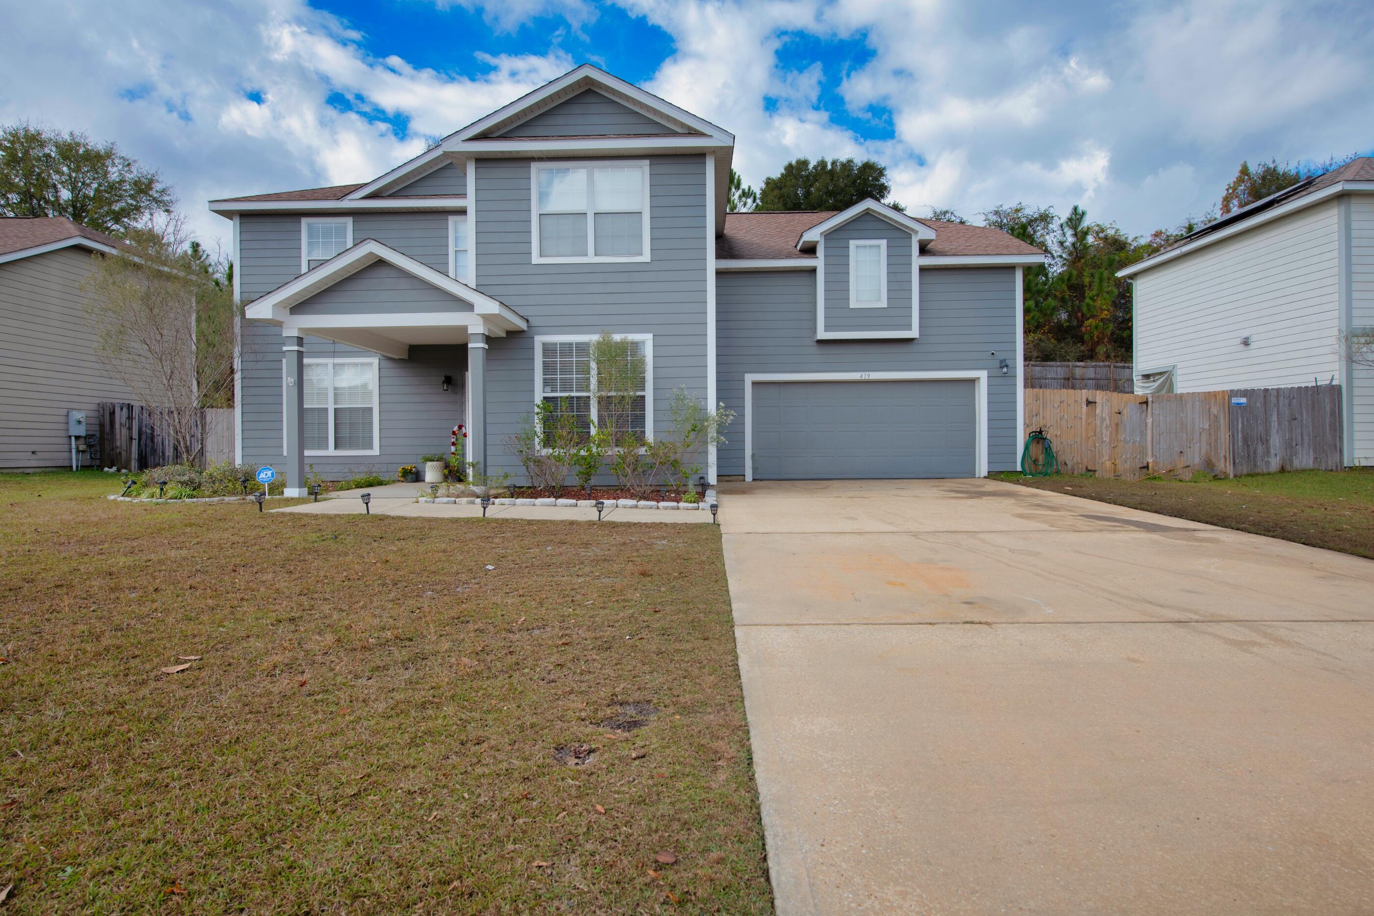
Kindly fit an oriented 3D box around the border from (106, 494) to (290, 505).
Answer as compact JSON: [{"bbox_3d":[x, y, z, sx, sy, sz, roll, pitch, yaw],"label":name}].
[{"bbox_3d":[-7.400,0.620,10.800,2.950,0.110,0.750,-1,1,1],"label":"border"}]

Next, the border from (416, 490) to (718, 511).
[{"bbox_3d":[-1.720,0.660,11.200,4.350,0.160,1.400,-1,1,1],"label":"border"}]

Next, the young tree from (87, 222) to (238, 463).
[{"bbox_3d":[-9.150,-1.800,12.600,2.800,4.600,2.700,-1,1,1],"label":"young tree"}]

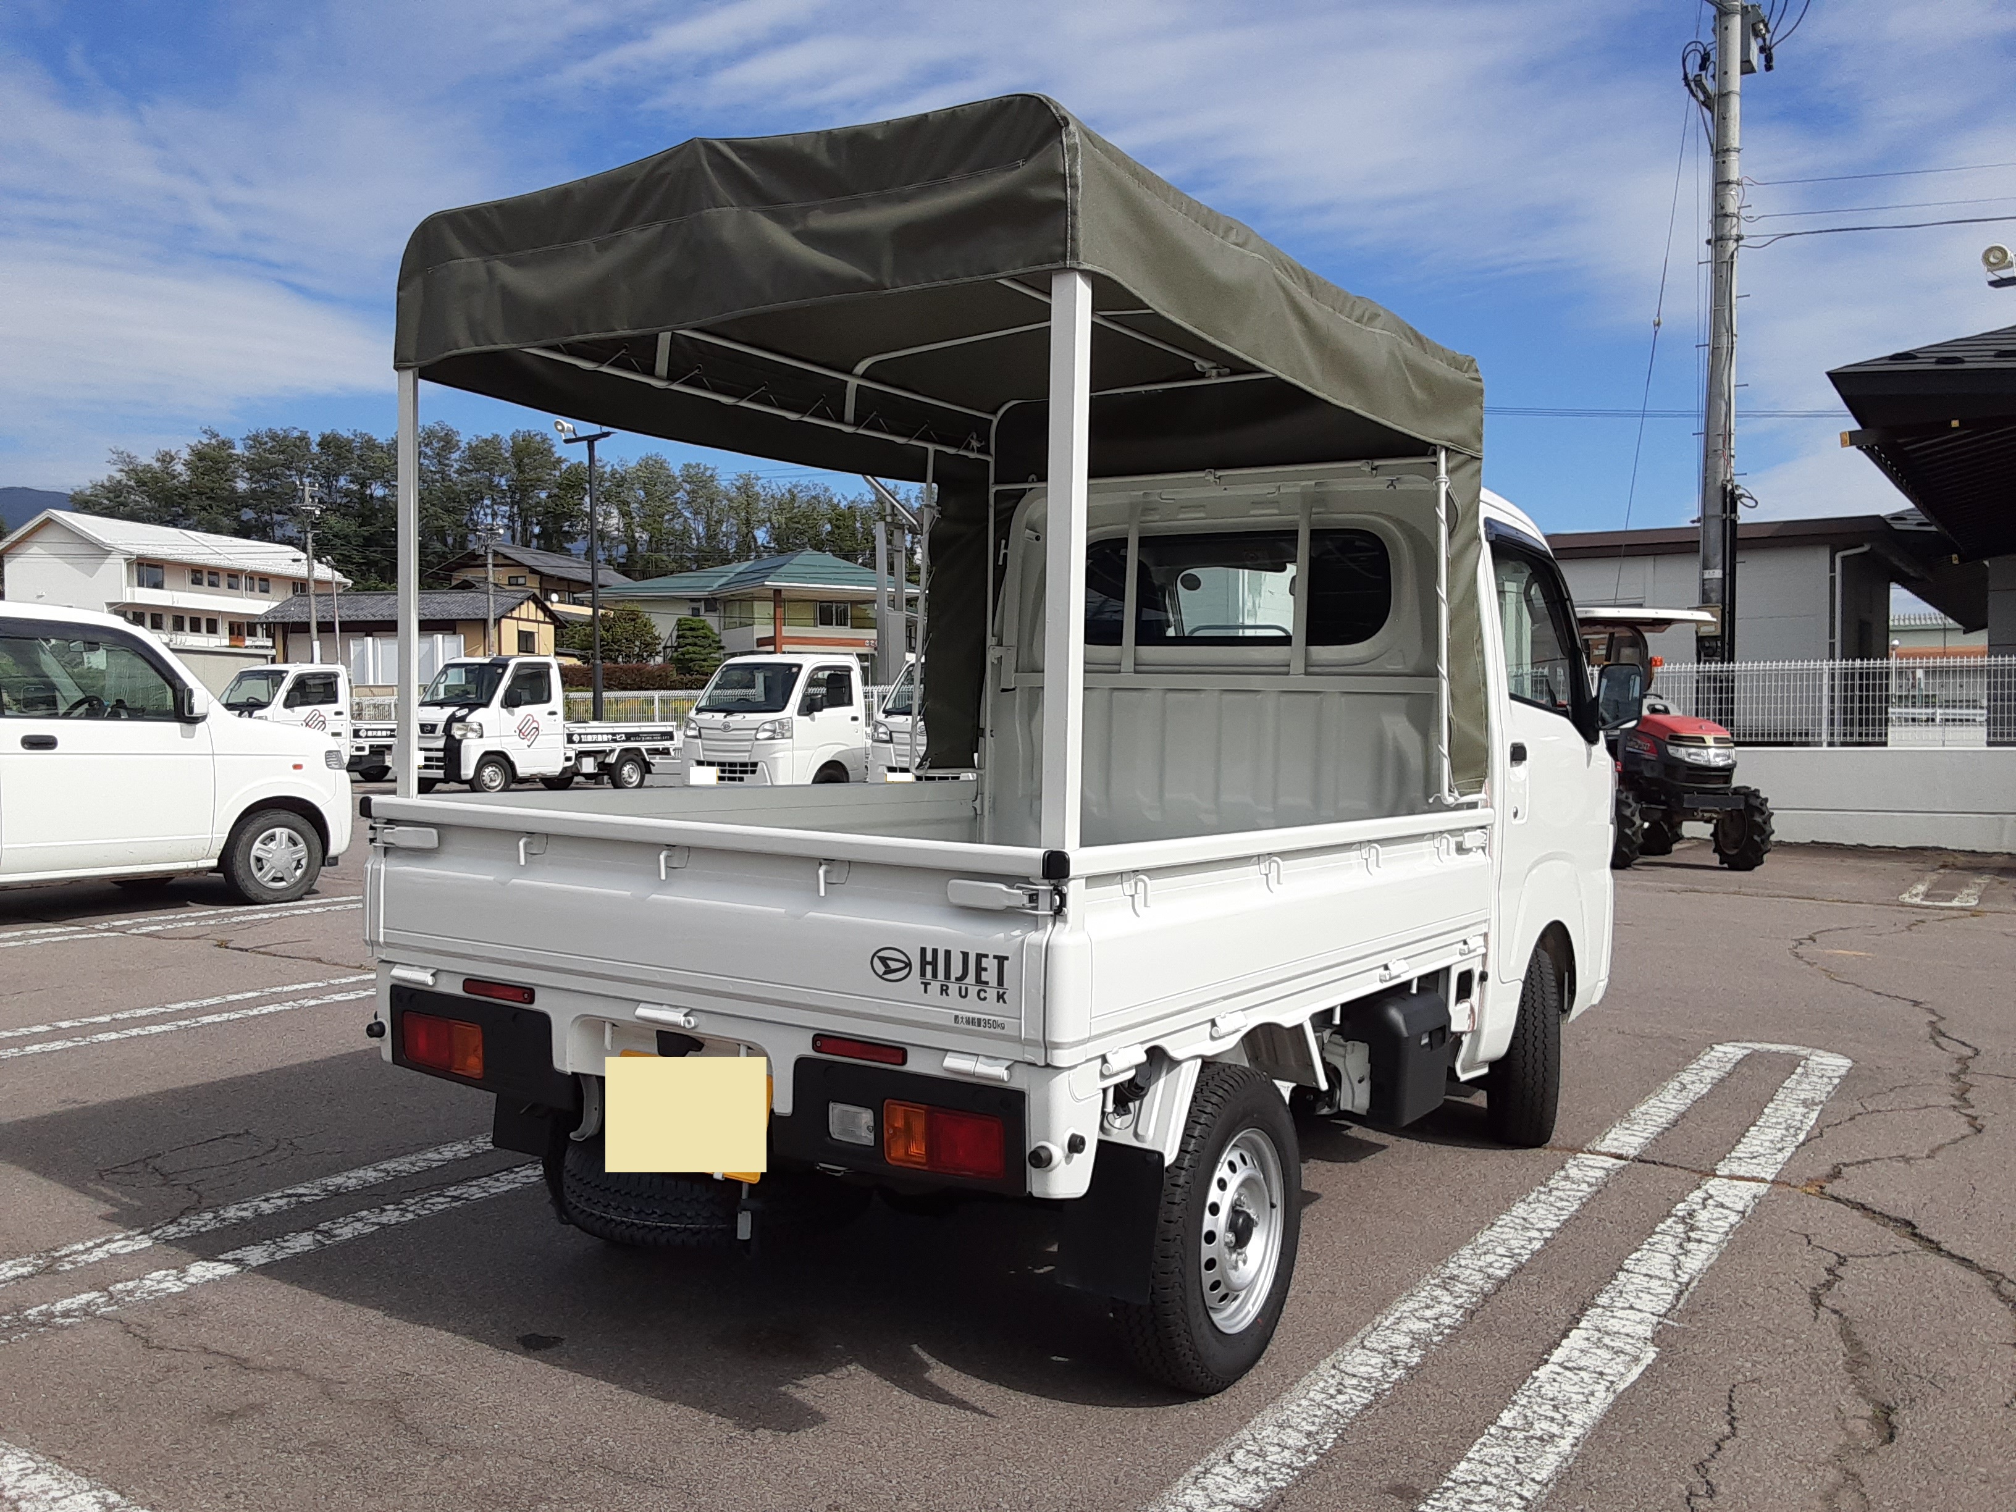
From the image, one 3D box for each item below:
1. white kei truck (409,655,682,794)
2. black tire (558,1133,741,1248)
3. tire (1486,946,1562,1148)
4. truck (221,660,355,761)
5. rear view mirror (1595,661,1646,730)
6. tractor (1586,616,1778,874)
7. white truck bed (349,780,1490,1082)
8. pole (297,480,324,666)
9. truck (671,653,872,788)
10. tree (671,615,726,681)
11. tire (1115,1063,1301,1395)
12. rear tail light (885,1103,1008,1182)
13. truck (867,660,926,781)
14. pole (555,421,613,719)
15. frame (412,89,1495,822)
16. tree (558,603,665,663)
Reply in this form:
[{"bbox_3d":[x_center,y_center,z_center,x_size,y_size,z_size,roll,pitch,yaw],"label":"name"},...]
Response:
[{"bbox_3d":[-6.020,-0.375,20.100,1.475,1.780,3.395,2,2,33],"label":"white kei truck"},{"bbox_3d":[-0.522,0.750,2.835,0.535,0.145,0.535,2,1,33],"label":"black tire"},{"bbox_3d":[1.397,0.800,4.265,0.148,0.535,0.535,2,1,15],"label":"tire"},{"bbox_3d":[-9.400,-0.410,22.100,1.475,1.770,3.395,1,2,33],"label":"truck"},{"bbox_3d":[1.674,-0.163,4.295,0.135,0.187,0.080,2,1,41],"label":"rear view mirror"},{"bbox_3d":[5.700,-0.185,14.450,1.400,2.300,2.900,0,1,-2],"label":"tractor"},{"bbox_3d":[-0.016,0.256,3.288,1.475,0.312,1.970,2,1,33],"label":"white truck bed"},{"bbox_3d":[-30.990,-7.572,70.000,1.150,9.800,0.600,-2,1,0],"label":"pole"},{"bbox_3d":[-2.060,-0.250,18.000,1.475,1.780,3.395,1,2,32],"label":"truck"},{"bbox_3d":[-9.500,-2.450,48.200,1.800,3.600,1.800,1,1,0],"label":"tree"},{"bbox_3d":[0.340,0.793,2.669,0.150,0.530,0.530,2,1,33],"label":"tire"},{"bbox_3d":[-0.081,0.531,2.179,0.205,0.090,0.050,2,1,33],"label":"rear tail light"},{"bbox_3d":[-0.080,-0.165,17.900,1.475,1.780,3.395,1,2,28],"label":"truck"},{"bbox_3d":[-6.220,-2.200,23.400,1.000,5.400,0.350,2,2,33],"label":"pole"},{"bbox_3d":[0.003,-0.393,3.254,1.460,1.150,1.920,2,1,33],"label":"frame"},{"bbox_3d":[-16.100,-4.400,64.000,4.200,3.600,4.000,0,1,0],"label":"tree"}]

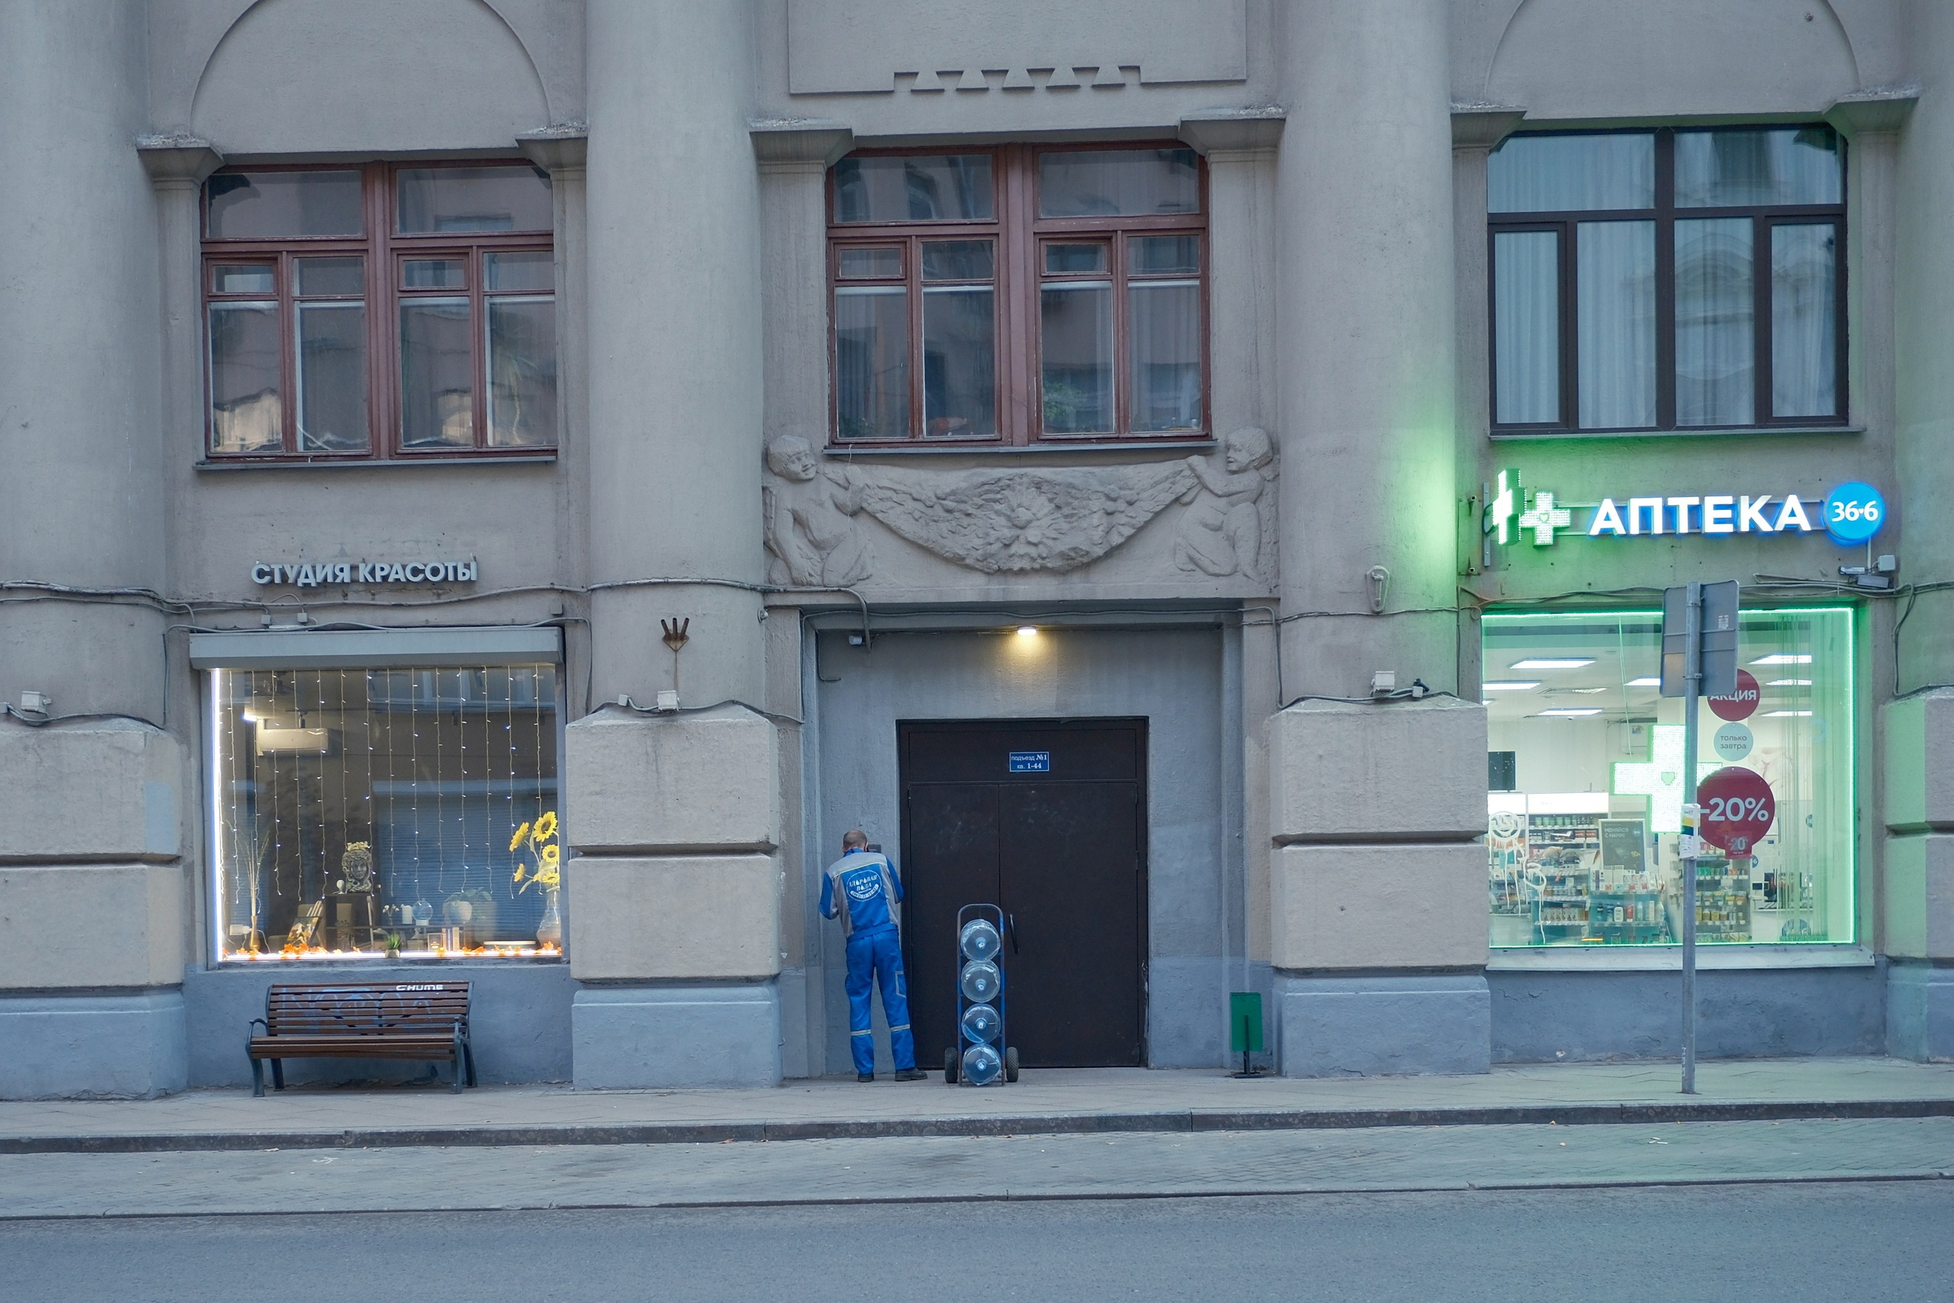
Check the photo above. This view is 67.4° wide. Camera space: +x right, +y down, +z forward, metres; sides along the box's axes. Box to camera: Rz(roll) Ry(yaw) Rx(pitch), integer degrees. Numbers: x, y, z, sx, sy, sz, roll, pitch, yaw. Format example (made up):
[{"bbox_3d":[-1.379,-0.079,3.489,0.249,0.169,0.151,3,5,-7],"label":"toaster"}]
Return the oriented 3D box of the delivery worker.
[{"bbox_3d":[-0.724,2.122,10.319,0.680,1.755,0.500,-1,1,9],"label":"delivery worker"}]

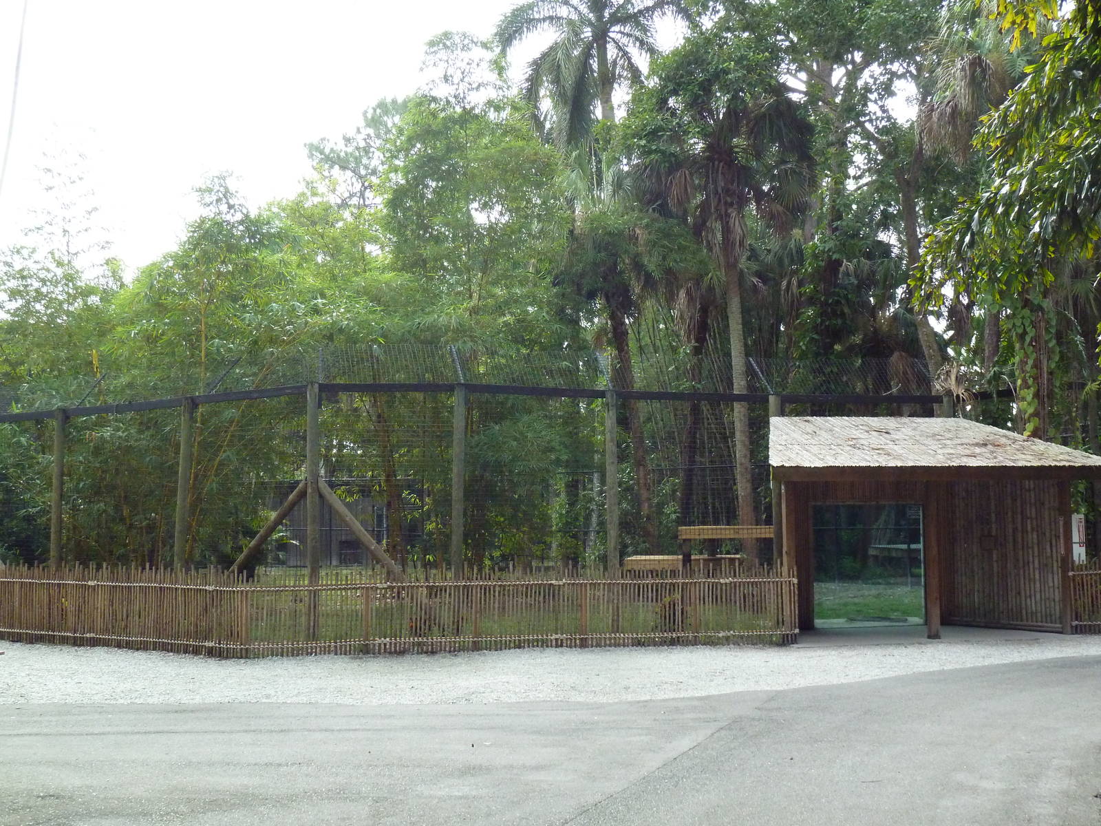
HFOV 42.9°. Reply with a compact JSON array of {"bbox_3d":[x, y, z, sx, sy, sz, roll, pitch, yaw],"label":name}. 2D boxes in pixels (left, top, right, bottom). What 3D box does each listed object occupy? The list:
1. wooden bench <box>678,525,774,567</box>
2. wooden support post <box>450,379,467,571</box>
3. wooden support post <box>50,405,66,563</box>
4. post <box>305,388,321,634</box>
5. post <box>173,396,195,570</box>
[{"bbox_3d":[2.972,2.644,23.243,1.800,1.477,1.200,0,-4,0],"label":"wooden bench"},{"bbox_3d":[-1.251,1.339,19.031,0.150,3.477,0.150,0,-4,0],"label":"wooden support post"},{"bbox_3d":[-7.687,1.607,21.826,0.160,3.345,0.160,0,-4,0],"label":"wooden support post"},{"bbox_3d":[-3.166,1.323,18.730,0.150,3.457,0.150,-1,-4,0],"label":"post"},{"bbox_3d":[-5.345,1.457,20.328,0.160,3.416,0.160,2,-4,0],"label":"post"}]

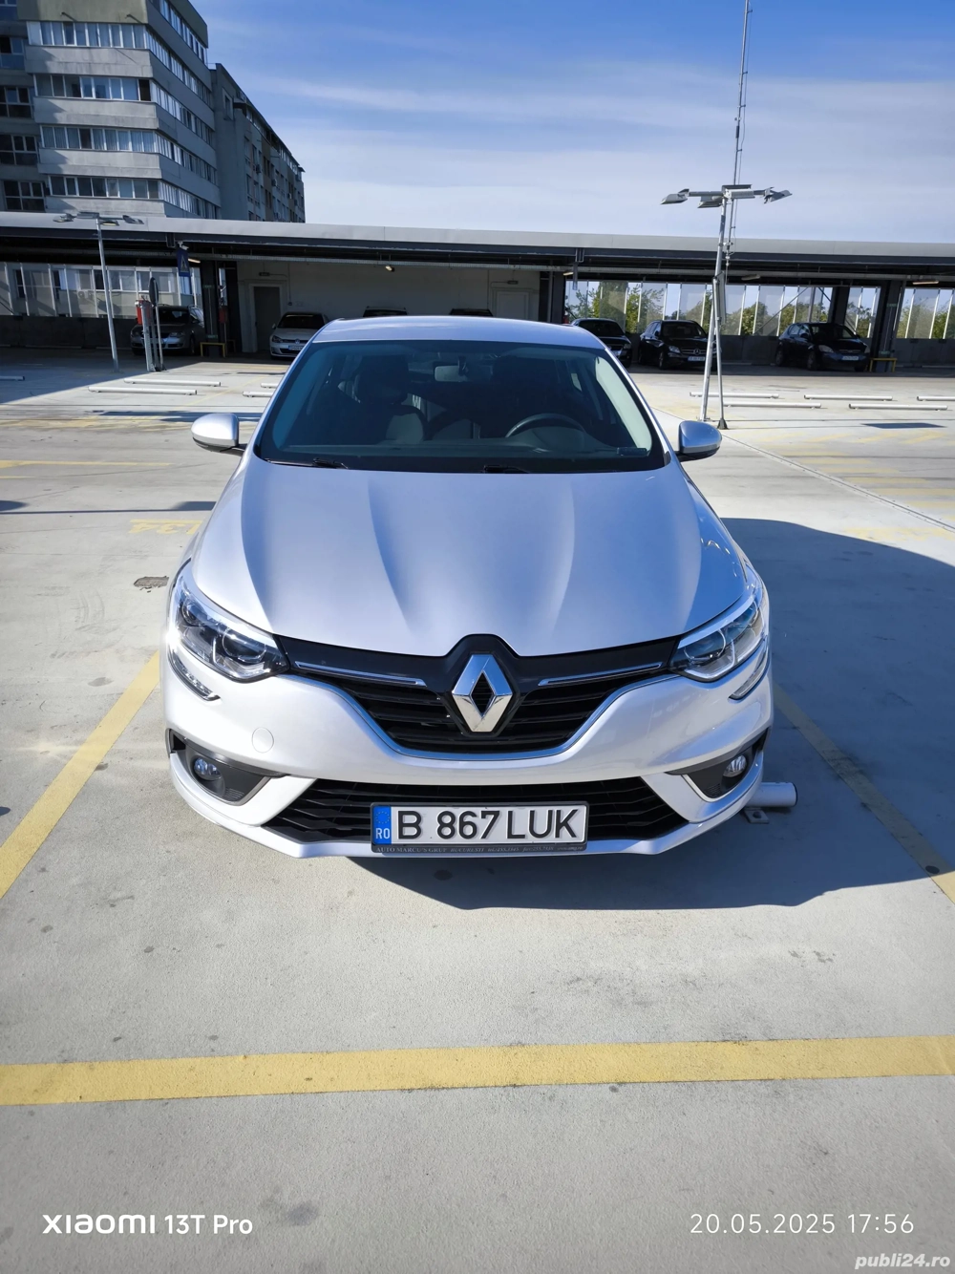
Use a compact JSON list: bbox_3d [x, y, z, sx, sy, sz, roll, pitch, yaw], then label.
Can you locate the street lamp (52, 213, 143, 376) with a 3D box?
[{"bbox_3d":[-8.618,-7.998,20.621,1.950,3.430,1.600,0,20,-4],"label":"street lamp"}]

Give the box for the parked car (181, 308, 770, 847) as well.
[{"bbox_3d":[-0.114,-0.733,4.163,1.860,1.445,4.600,0,20,-4],"label":"parked car"}]

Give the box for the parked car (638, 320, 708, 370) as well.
[{"bbox_3d":[6.498,-9.490,28.615,1.800,1.470,4.450,0,20,-4],"label":"parked car"}]

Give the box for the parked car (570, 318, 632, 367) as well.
[{"bbox_3d":[3.875,-9.694,28.936,1.810,1.480,4.500,0,20,-4],"label":"parked car"}]

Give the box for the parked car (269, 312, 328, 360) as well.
[{"bbox_3d":[-5.651,-9.935,29.106,1.800,1.460,4.270,0,20,-4],"label":"parked car"}]

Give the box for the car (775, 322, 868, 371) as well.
[{"bbox_3d":[11.632,-9.787,29.677,1.760,1.480,4.150,0,20,-4],"label":"car"}]

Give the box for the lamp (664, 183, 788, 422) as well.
[{"bbox_3d":[3.739,-5.181,13.921,1.900,3.430,1.550,0,20,-4],"label":"lamp"}]

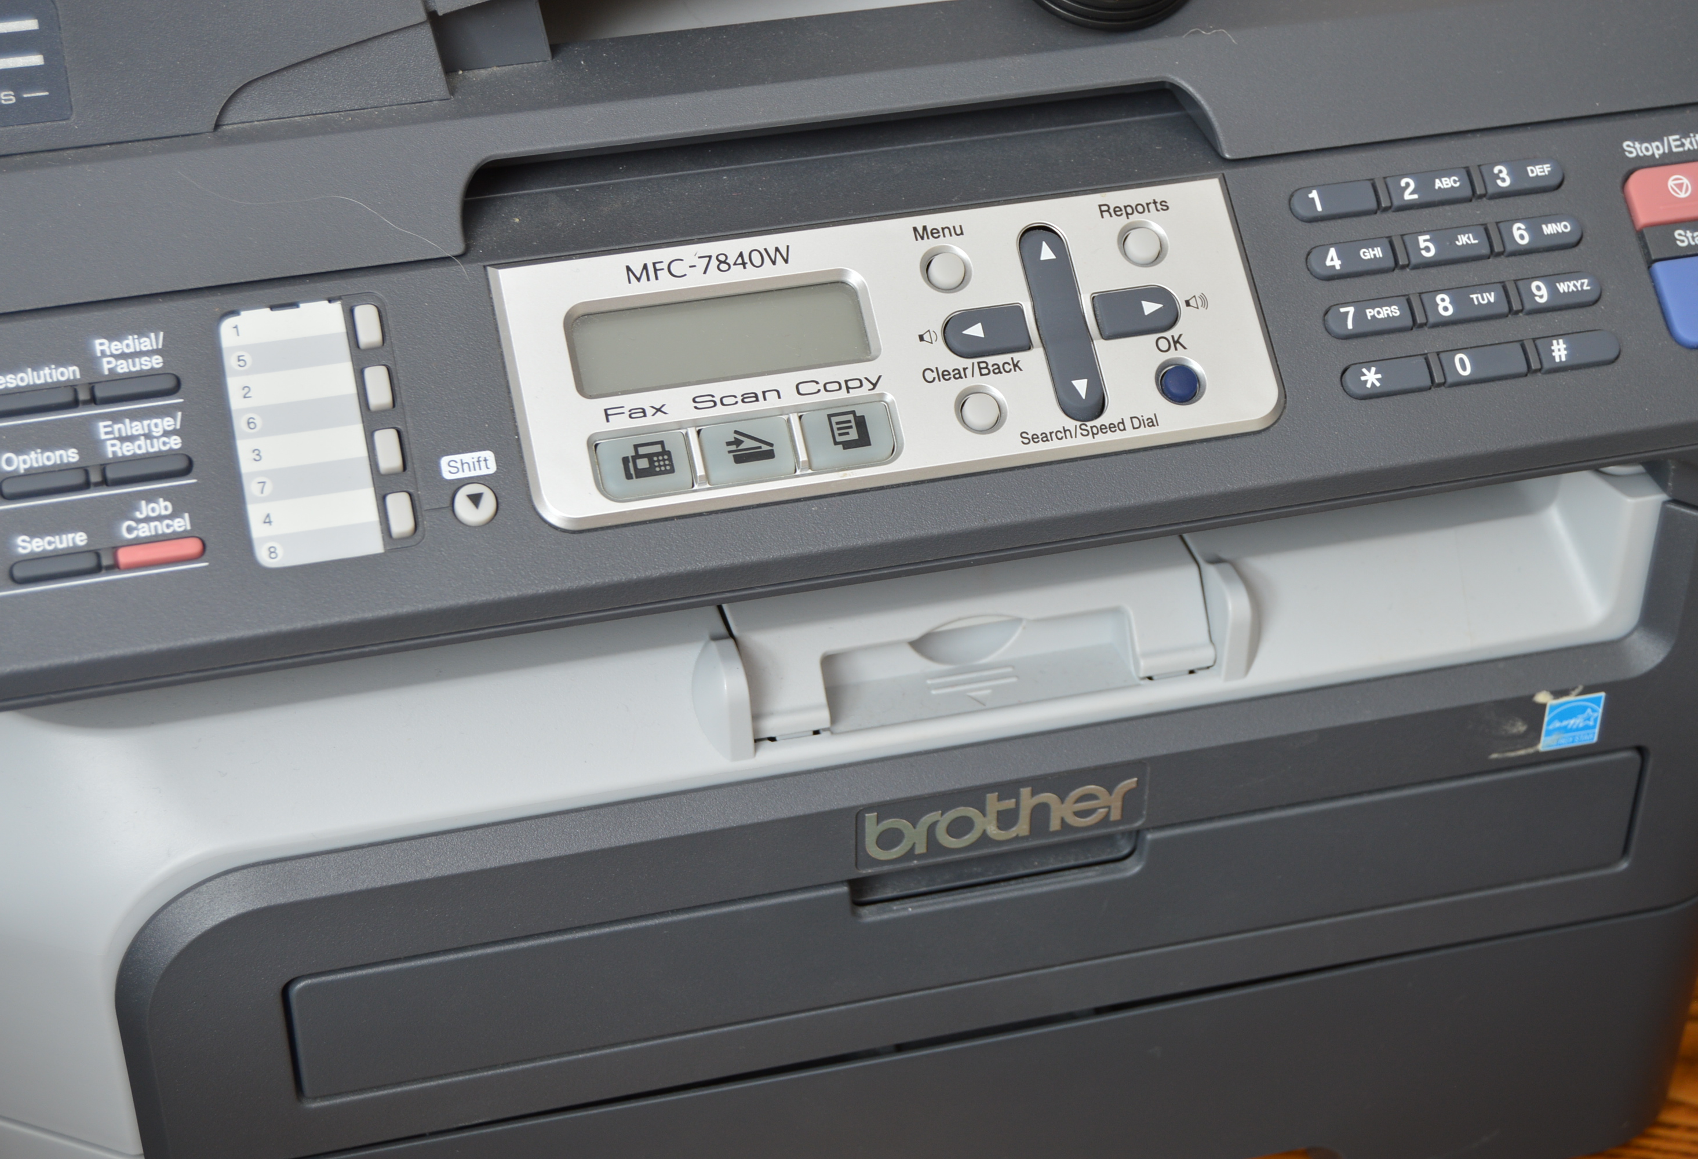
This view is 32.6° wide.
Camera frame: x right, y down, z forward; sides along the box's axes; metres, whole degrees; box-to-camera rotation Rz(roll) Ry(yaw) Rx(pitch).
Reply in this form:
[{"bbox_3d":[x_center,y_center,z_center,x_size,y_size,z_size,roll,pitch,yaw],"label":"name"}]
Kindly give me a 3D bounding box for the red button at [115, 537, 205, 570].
[{"bbox_3d":[-0.127,-0.004,0.538,0.016,0.004,0.004,-8,70,-12],"label":"red button"}]

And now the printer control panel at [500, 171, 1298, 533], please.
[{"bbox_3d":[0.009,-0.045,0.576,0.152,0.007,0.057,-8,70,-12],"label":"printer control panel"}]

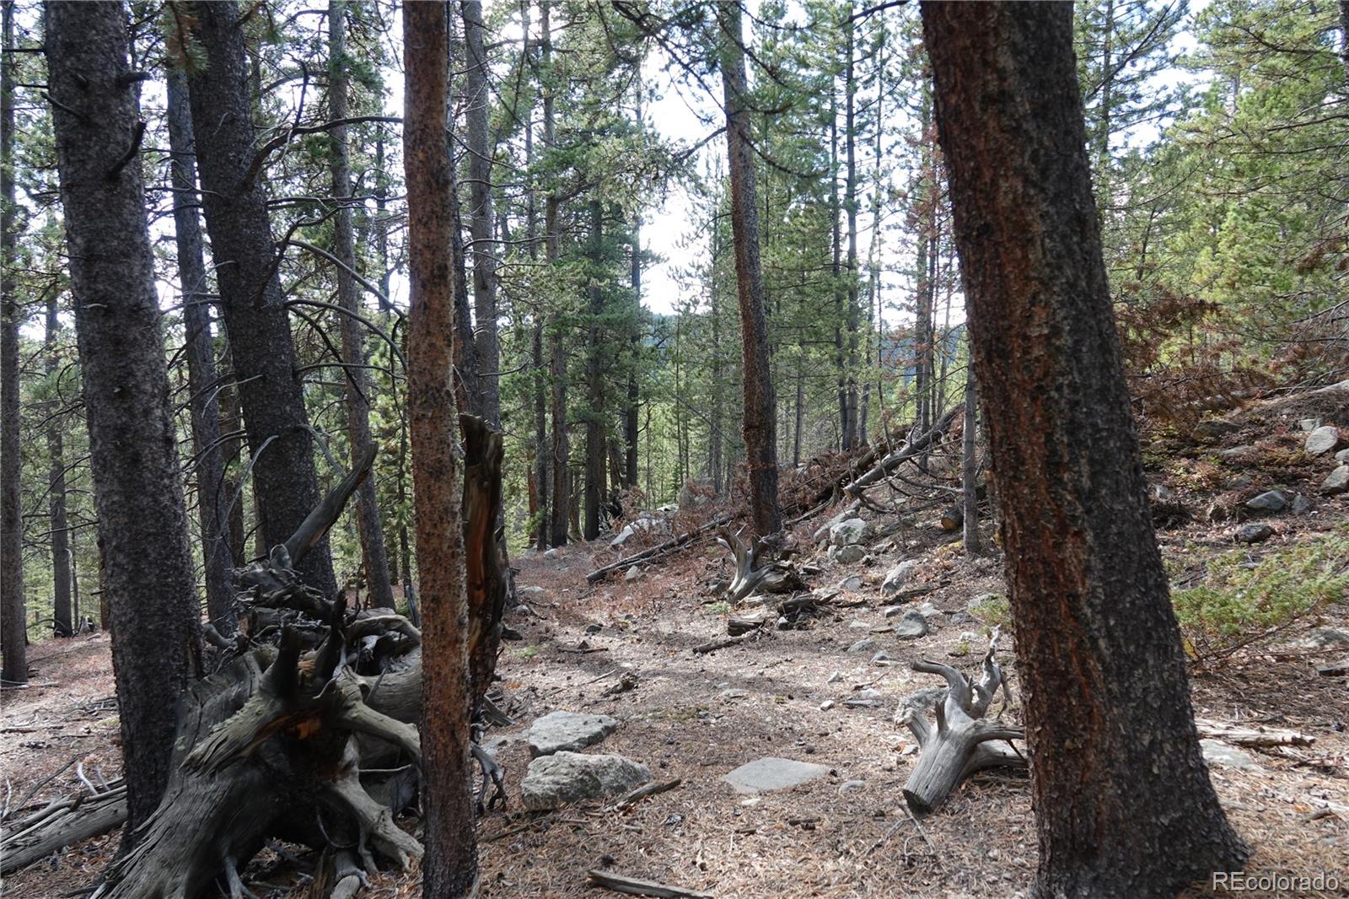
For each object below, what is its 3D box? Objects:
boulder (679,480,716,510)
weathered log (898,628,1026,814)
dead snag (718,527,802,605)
[{"bbox_3d":[0.332,0.696,13.500,0.560,0.450,0.480,-2,2,0],"label":"boulder"},{"bbox_3d":[1.340,1.250,4.150,0.580,0.600,0.660,-1,2,30],"label":"weathered log"},{"bbox_3d":[0.817,1.105,8.500,0.800,0.650,0.580,-2,2,0],"label":"dead snag"}]

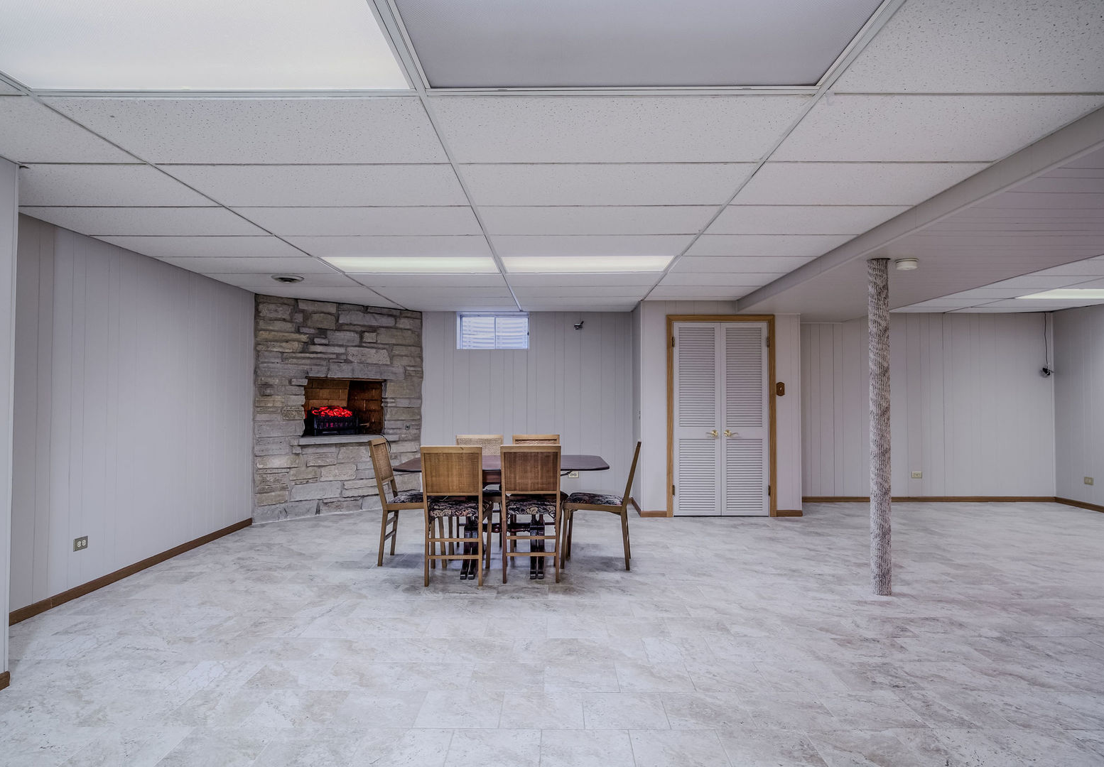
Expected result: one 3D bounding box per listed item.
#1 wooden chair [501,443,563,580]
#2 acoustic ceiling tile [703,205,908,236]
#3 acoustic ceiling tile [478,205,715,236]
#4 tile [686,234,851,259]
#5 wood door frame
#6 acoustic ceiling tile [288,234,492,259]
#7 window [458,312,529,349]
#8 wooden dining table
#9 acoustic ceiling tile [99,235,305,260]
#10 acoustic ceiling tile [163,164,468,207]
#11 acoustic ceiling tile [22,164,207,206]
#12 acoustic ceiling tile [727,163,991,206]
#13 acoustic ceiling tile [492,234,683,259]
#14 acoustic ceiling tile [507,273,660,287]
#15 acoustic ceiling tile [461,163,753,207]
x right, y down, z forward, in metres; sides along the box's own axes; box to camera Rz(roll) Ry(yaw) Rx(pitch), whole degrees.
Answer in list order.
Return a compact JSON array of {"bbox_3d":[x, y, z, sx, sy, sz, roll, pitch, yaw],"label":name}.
[{"bbox_3d":[-0.133,0.838,4.255,0.421,0.882,0.530,0,-1,-2],"label":"wooden chair"},{"bbox_3d":[1.369,-0.915,3.575,0.925,0.020,0.595,0,-1,1],"label":"acoustic ceiling tile"},{"bbox_3d":[0.237,-0.893,3.492,1.241,0.020,0.578,0,-1,1],"label":"acoustic ceiling tile"},{"bbox_3d":[1.376,-0.903,4.182,0.925,0.020,0.595,0,-1,1],"label":"tile"},{"bbox_3d":[1.706,0.310,6.462,1.099,2.050,0.110,0,-1,1],"label":"wood door frame"},{"bbox_3d":[-1.034,-0.908,4.211,1.282,0.020,0.595,0,-1,1],"label":"acoustic ceiling tile"},{"bbox_3d":[-0.671,-0.595,7.312,0.802,0.416,0.120,0,-1,1],"label":"window"},{"bbox_3d":[-0.322,0.920,4.505,1.373,0.733,0.957,0,-1,-3],"label":"wooden dining table"},{"bbox_3d":[-2.215,-0.884,4.110,1.137,0.020,0.578,0,-1,1],"label":"acoustic ceiling tile"},{"bbox_3d":[-1.026,-0.908,2.922,1.241,0.020,0.578,0,-1,1],"label":"acoustic ceiling tile"},{"bbox_3d":[-2.296,-0.935,3.014,1.189,0.020,0.595,0,-1,1],"label":"acoustic ceiling tile"},{"bbox_3d":[1.361,-0.927,2.969,0.925,0.020,0.595,0,-1,1],"label":"acoustic ceiling tile"},{"bbox_3d":[0.260,-0.905,4.195,1.282,0.020,0.595,0,-1,1],"label":"acoustic ceiling tile"},{"bbox_3d":[0.260,-0.855,5.249,1.241,0.020,0.578,0,-1,1],"label":"acoustic ceiling tile"},{"bbox_3d":[0.229,-0.906,2.906,1.241,0.020,0.578,0,-1,1],"label":"acoustic ceiling tile"}]

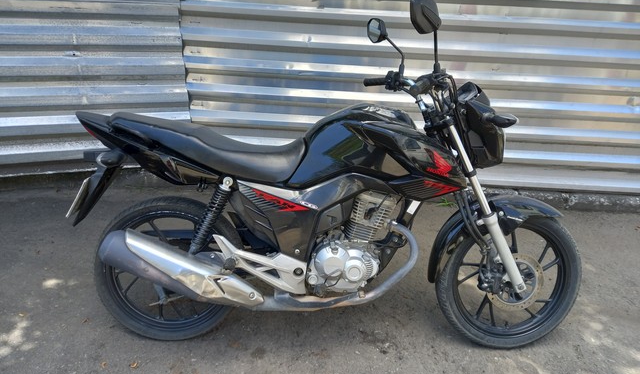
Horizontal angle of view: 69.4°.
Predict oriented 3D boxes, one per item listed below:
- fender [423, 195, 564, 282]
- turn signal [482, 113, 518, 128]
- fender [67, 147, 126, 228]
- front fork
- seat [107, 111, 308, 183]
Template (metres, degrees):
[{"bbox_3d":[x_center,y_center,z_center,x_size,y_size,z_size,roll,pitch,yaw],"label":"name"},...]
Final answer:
[{"bbox_3d":[0.694,0.206,1.806,0.529,0.349,0.126,0,12,-7],"label":"fender"},{"bbox_3d":[0.605,-0.215,1.546,0.080,0.050,0.112,0,12,-7],"label":"turn signal"},{"bbox_3d":[-0.812,0.009,1.714,0.228,0.301,0.184,2,15,-2],"label":"fender"},{"bbox_3d":[0.625,0.078,1.770,0.087,0.705,0.228,-26,14,-1],"label":"front fork"},{"bbox_3d":[-0.394,-0.141,1.685,0.703,0.218,0.262,2,15,-2],"label":"seat"}]

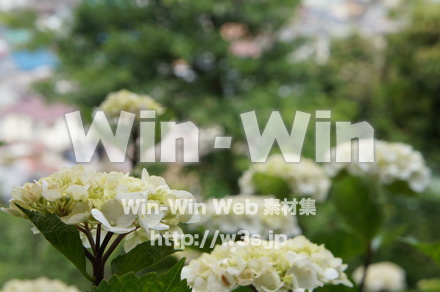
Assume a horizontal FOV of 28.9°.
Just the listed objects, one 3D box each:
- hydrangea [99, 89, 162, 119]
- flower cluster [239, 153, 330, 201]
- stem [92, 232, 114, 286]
[{"bbox_3d":[-0.150,-0.072,1.450,0.110,0.055,0.105,0,6,0],"label":"hydrangea"},{"bbox_3d":[0.094,0.045,1.250,0.132,0.064,0.125,0,6,0],"label":"flower cluster"},{"bbox_3d":[-0.098,0.097,0.720,0.018,0.047,0.016,1,9,0],"label":"stem"}]

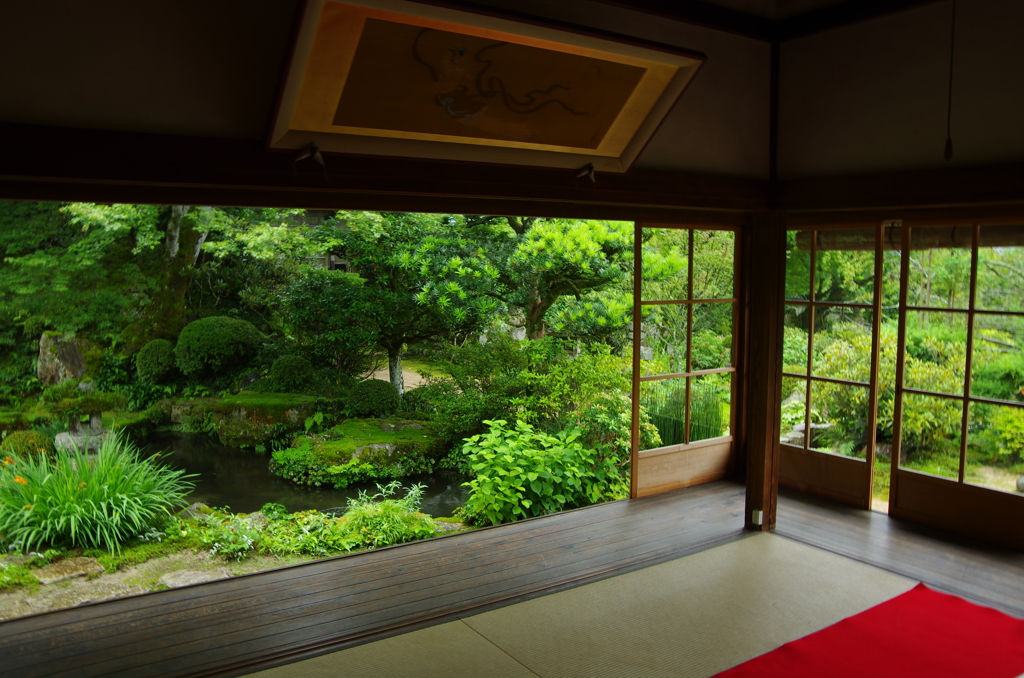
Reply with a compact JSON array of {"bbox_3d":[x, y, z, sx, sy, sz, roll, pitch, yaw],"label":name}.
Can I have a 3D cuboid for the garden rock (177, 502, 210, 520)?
[{"bbox_3d":[-2.556,1.388,6.150,0.270,0.140,0.210,-2,6,-23],"label":"garden rock"}]

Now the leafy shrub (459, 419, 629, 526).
[{"bbox_3d":[0.232,1.021,5.650,1.200,0.870,1.000,0,6,2],"label":"leafy shrub"}]

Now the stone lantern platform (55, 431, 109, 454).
[{"bbox_3d":[-4.260,1.031,7.600,0.540,0.170,0.500,-3,6,-30],"label":"stone lantern platform"}]

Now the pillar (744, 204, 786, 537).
[{"bbox_3d":[1.398,0.178,4.208,0.115,1.760,0.115,-3,6,-31],"label":"pillar"}]

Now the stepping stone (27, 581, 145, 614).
[{"bbox_3d":[-2.431,1.580,4.429,0.660,0.110,0.420,-3,6,-31],"label":"stepping stone"}]

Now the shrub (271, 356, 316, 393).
[{"bbox_3d":[-2.979,0.468,10.400,0.600,0.540,0.580,-2,6,-16],"label":"shrub"}]

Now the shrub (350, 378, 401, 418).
[{"bbox_3d":[-1.741,0.753,9.700,0.670,0.540,0.630,-1,6,-10],"label":"shrub"}]

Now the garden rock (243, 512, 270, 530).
[{"bbox_3d":[-1.967,1.409,5.900,0.220,0.130,0.180,-2,6,-19],"label":"garden rock"}]

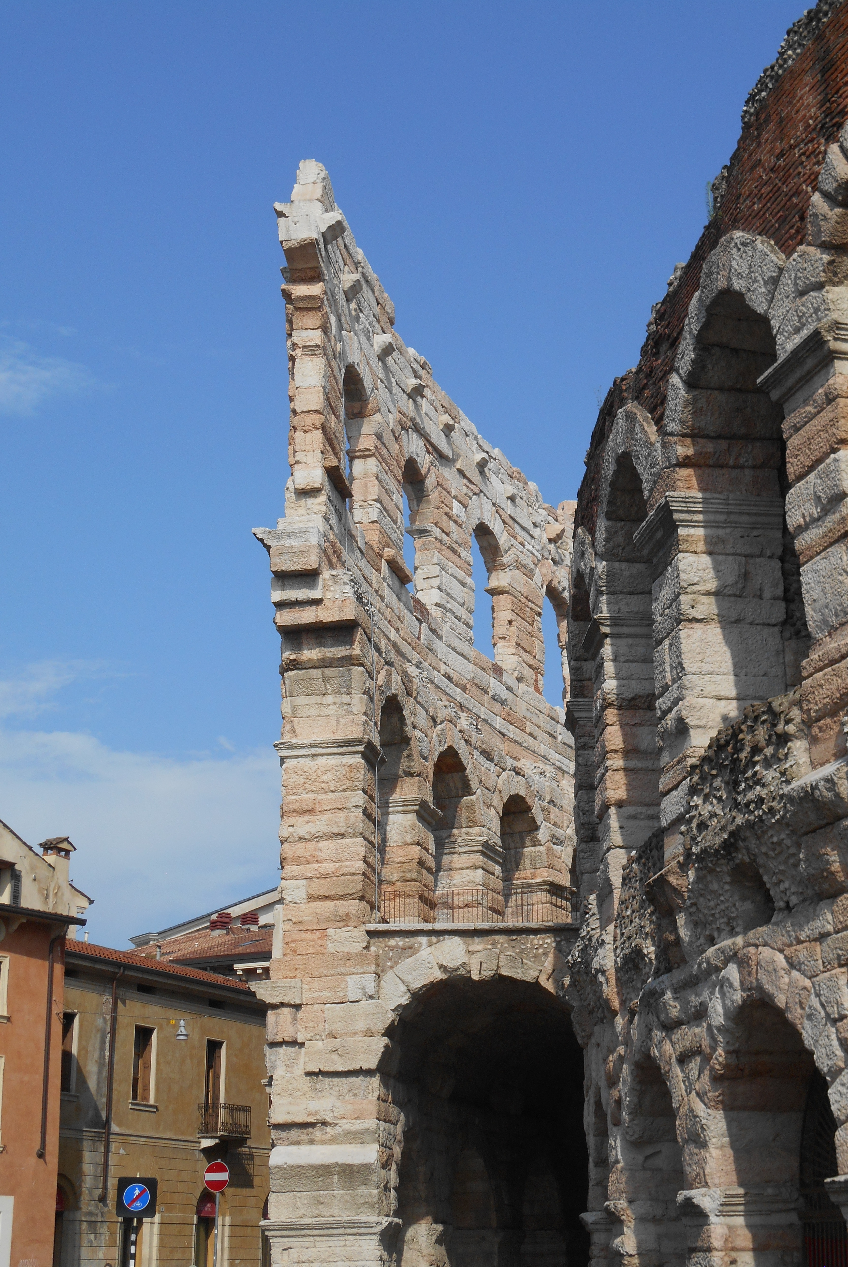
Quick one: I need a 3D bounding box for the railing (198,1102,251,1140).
[{"bbox_3d":[-6.068,14.851,59.039,0.816,0.937,1.700,-9,-20,26],"label":"railing"}]

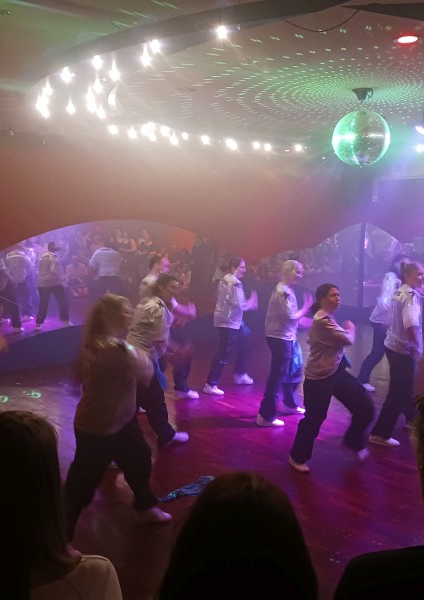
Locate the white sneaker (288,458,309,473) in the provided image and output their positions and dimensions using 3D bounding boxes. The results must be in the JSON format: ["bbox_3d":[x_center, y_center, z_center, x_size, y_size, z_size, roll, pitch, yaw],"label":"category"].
[{"bbox_3d":[0.716,1.334,5.121,0.270,0.100,0.105,6,7,42],"label":"white sneaker"}]

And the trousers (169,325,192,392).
[{"bbox_3d":[-0.481,0.683,7.164,0.520,0.840,0.480,0,6,-12],"label":"trousers"}]

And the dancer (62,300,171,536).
[{"bbox_3d":[-0.616,0.700,4.012,0.700,1.520,0.560,0,6,-16],"label":"dancer"}]

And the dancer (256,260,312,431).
[{"bbox_3d":[0.780,0.411,6.489,0.560,1.680,0.580,0,6,-12],"label":"dancer"}]

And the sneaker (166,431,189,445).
[{"bbox_3d":[-0.321,1.251,5.744,0.270,0.105,0.105,-2,6,-28],"label":"sneaker"}]

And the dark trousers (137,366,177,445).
[{"bbox_3d":[-0.559,0.868,5.367,0.600,0.830,0.500,0,6,-15],"label":"dark trousers"}]

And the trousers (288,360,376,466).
[{"bbox_3d":[1.021,0.907,5.236,0.660,0.820,0.450,1,5,-5],"label":"trousers"}]

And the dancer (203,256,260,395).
[{"bbox_3d":[0.261,0.288,7.724,0.620,1.670,0.580,0,6,-14],"label":"dancer"}]

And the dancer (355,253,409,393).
[{"bbox_3d":[2.166,0.291,7.829,0.580,1.720,0.550,0,6,-8],"label":"dancer"}]

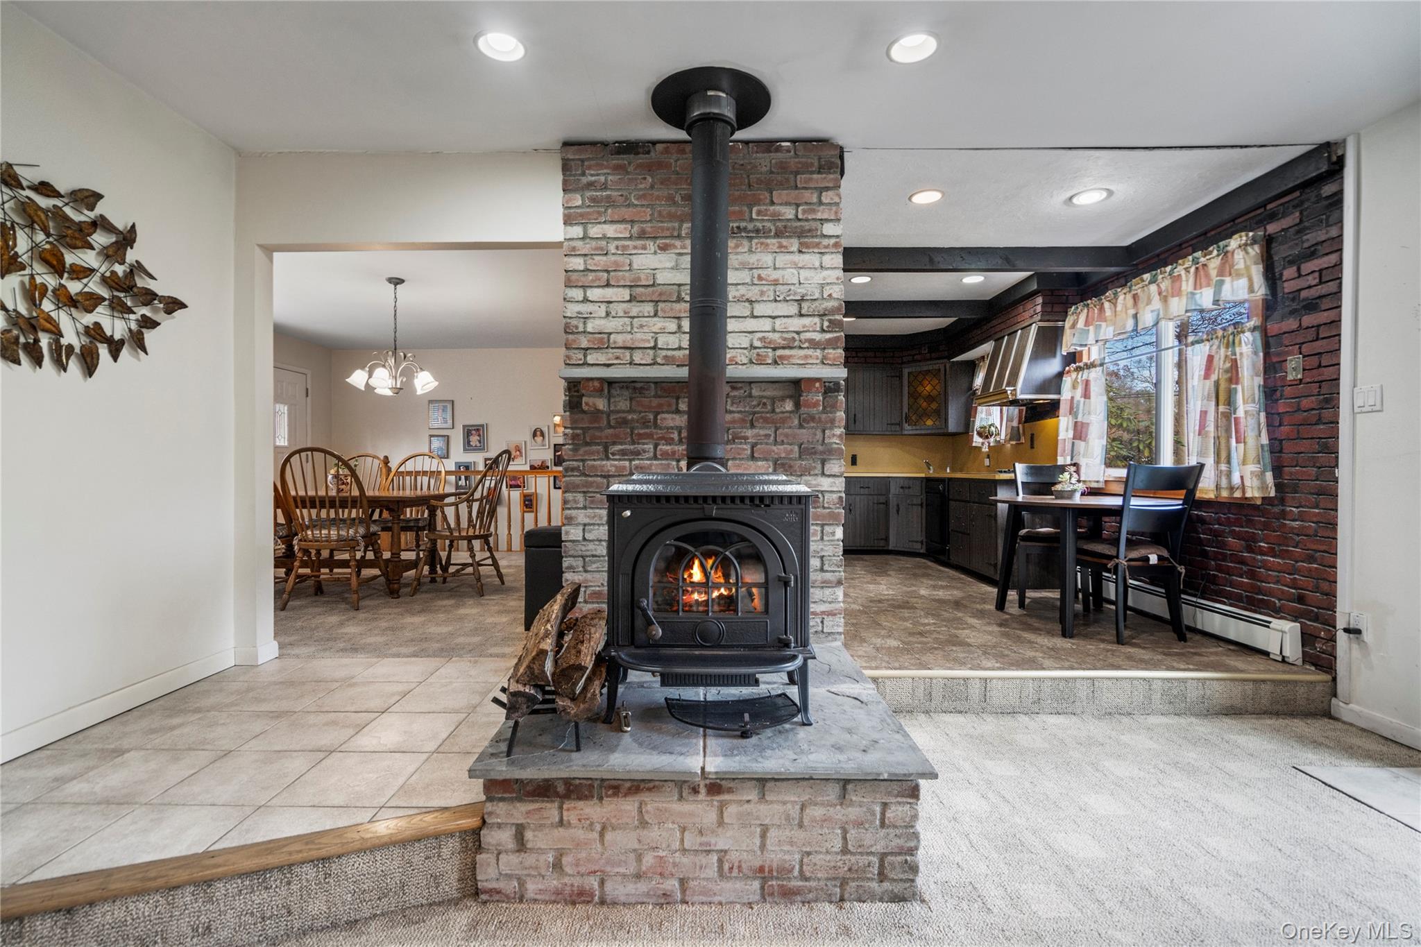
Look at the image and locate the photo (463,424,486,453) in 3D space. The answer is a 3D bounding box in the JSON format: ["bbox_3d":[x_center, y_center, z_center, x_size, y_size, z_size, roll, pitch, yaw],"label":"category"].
[{"bbox_3d":[-2.943,-0.429,7.860,0.277,0.350,0.035,0,1,0],"label":"photo"}]

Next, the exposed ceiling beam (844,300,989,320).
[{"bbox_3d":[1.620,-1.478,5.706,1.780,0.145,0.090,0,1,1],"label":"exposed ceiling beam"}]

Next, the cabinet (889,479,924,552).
[{"bbox_3d":[2.161,0.442,6.756,0.370,0.790,0.580,1,1,28],"label":"cabinet"}]

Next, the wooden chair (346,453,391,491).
[{"bbox_3d":[-3.130,0.358,5.440,0.520,1.070,0.620,0,1,0],"label":"wooden chair"}]

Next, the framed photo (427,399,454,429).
[{"bbox_3d":[-3.472,-0.758,8.161,0.325,0.380,0.030,0,1,1],"label":"framed photo"}]

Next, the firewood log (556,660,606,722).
[{"bbox_3d":[-0.357,0.605,1.930,0.120,0.110,0.380,0,7,1],"label":"firewood log"}]

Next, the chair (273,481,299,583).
[{"bbox_3d":[-3.160,0.371,4.410,0.520,1.070,0.620,0,1,-5],"label":"chair"}]

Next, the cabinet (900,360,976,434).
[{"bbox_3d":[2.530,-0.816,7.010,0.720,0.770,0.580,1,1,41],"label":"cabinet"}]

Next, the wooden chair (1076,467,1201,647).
[{"bbox_3d":[2.377,0.430,3.583,0.450,0.965,0.530,0,1,-11],"label":"wooden chair"}]

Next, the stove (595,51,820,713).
[{"bbox_3d":[0.003,-0.362,2.279,0.650,2.255,0.970,0,1,1],"label":"stove"}]

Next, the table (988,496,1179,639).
[{"bbox_3d":[2.290,0.542,3.875,1.130,0.750,1.130,0,1,0],"label":"table"}]

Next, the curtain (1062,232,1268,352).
[{"bbox_3d":[2.753,-1.073,4.011,0.090,0.370,1.820,0,1,1],"label":"curtain"}]

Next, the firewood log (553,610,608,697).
[{"bbox_3d":[-0.408,0.563,2.031,0.125,0.115,0.436,0,10,-1],"label":"firewood log"}]

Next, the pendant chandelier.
[{"bbox_3d":[-2.440,-1.060,4.900,0.700,0.910,0.700,0,1,0],"label":"pendant chandelier"}]

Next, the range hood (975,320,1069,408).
[{"bbox_3d":[2.555,-0.879,5.168,0.510,0.600,0.720,0,1,1],"label":"range hood"}]

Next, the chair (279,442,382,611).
[{"bbox_3d":[-2.630,0.371,4.415,0.520,1.080,0.640,0,1,-7],"label":"chair"}]

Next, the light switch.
[{"bbox_3d":[2.842,-0.324,2.743,0.010,0.122,0.121,0,1,1],"label":"light switch"}]

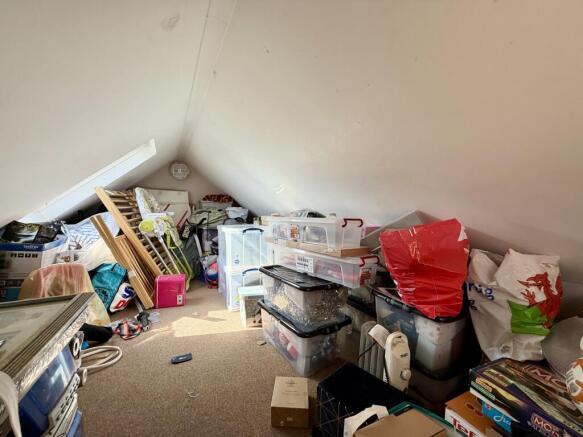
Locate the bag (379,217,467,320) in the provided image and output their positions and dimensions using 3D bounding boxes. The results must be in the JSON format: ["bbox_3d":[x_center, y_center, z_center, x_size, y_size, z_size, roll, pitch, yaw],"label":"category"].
[{"bbox_3d":[0.634,0.195,1.162,0.360,0.410,0.230,1,3,20],"label":"bag"}]

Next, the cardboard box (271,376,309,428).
[{"bbox_3d":[-0.001,0.916,1.181,0.169,0.102,0.191,0,3,2],"label":"cardboard box"}]

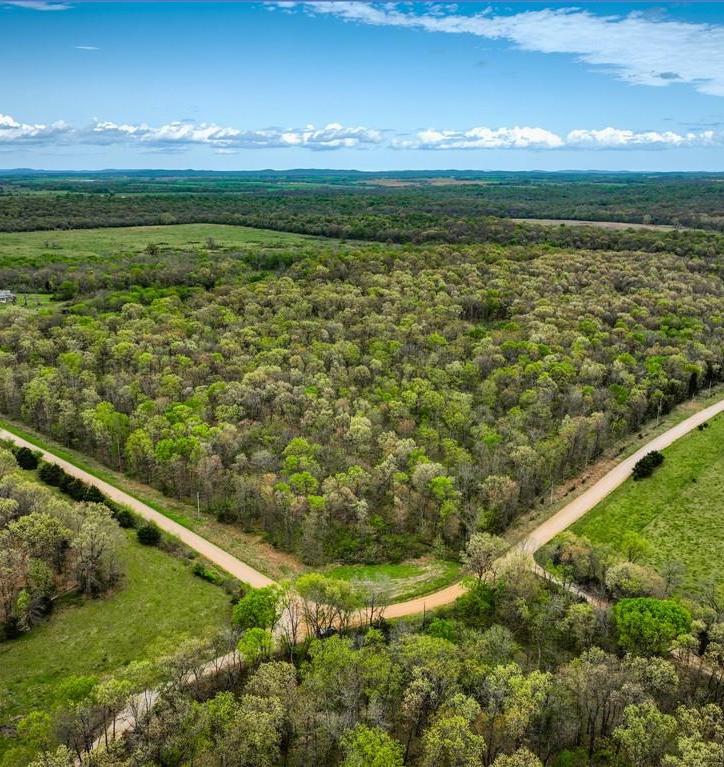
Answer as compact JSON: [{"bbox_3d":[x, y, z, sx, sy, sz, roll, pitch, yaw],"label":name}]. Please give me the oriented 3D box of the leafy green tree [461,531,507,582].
[{"bbox_3d":[31.161,44.778,180.540,12.000,14.300,11.800,0,17,0],"label":"leafy green tree"}]

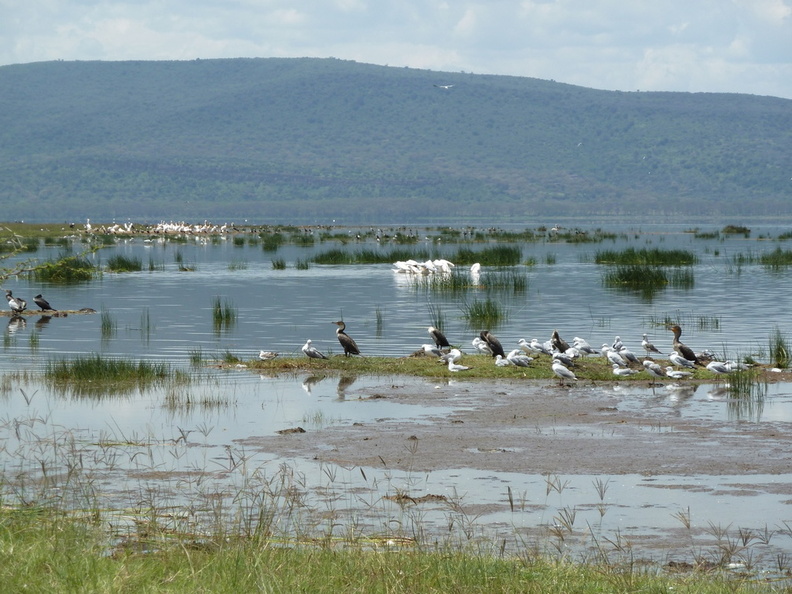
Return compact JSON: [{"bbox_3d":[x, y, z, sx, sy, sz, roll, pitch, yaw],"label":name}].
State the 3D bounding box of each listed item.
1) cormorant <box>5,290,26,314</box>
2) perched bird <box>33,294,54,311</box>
[{"bbox_3d":[-8.938,0.124,79.000,0.540,0.550,0.250,-1,2,-35],"label":"cormorant"},{"bbox_3d":[-8.252,0.143,79.000,0.570,0.390,0.200,0,1,3],"label":"perched bird"}]

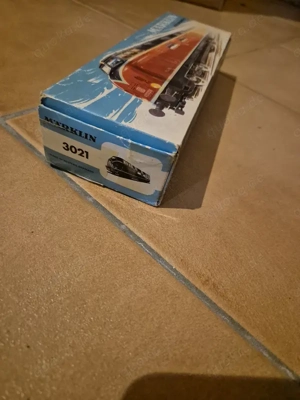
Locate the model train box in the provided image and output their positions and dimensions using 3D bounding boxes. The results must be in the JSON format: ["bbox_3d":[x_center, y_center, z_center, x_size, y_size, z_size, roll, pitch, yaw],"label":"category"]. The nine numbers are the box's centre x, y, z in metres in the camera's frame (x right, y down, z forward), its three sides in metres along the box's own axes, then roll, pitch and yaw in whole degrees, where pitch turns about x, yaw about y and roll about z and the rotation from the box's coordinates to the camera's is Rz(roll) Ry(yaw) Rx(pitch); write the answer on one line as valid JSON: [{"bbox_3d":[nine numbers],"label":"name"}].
[{"bbox_3d":[0.013,-0.106,0.235,0.076,0.046,0.245,21,47,4],"label":"model train box"}]

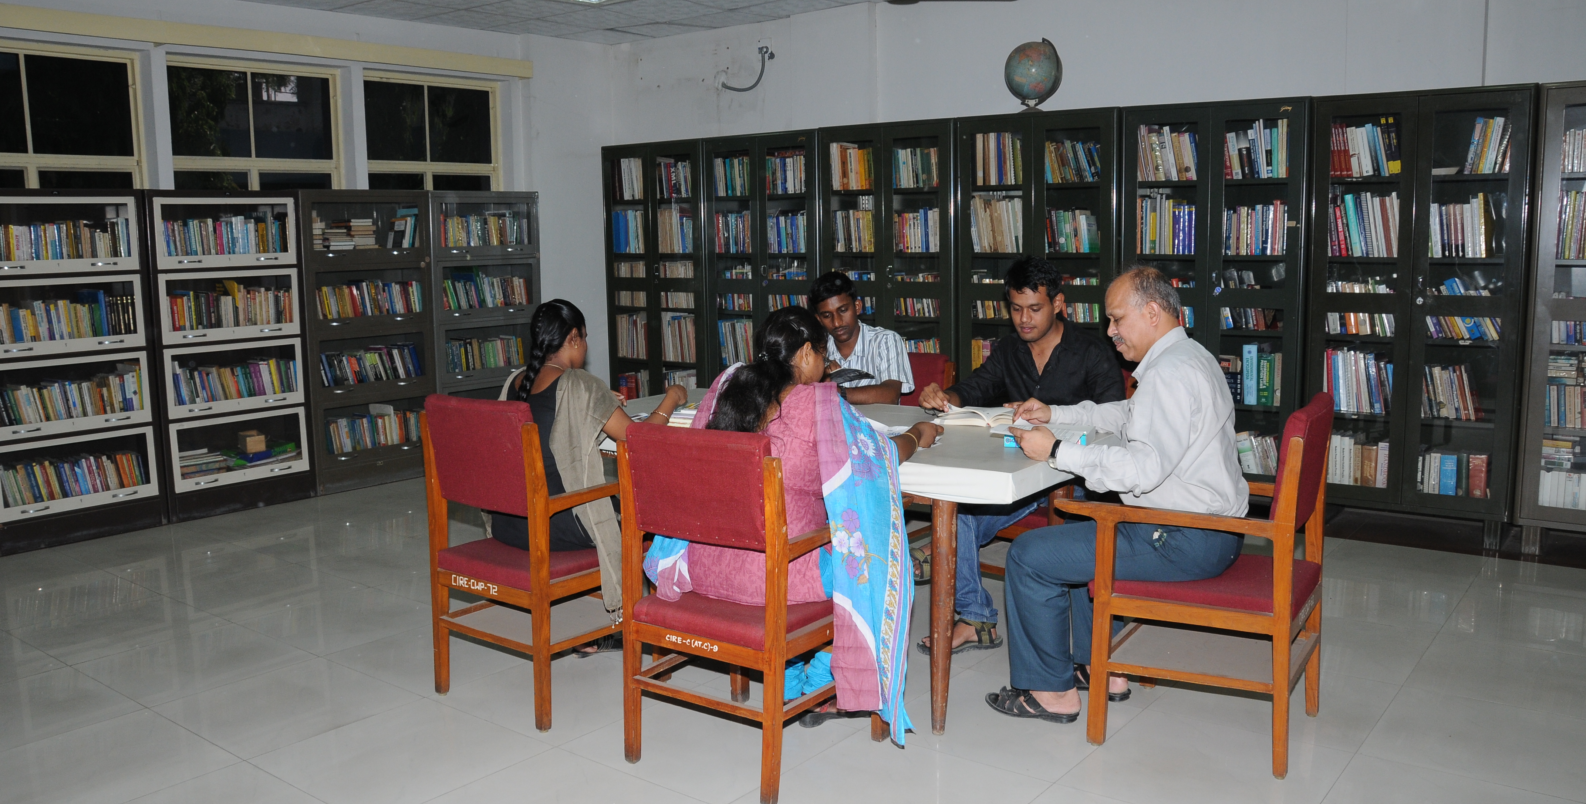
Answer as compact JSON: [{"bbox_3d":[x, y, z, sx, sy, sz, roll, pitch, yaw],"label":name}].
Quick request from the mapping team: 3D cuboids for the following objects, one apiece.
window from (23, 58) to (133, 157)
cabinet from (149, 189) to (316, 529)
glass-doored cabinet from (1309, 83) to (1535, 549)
[{"bbox_3d":[-3.643,-1.507,6.081,0.050,0.500,0.521,5,10,37],"label":"window"},{"bbox_3d":[-2.999,-0.270,6.215,0.370,1.683,0.824,5,10,37],"label":"cabinet"},{"bbox_3d":[2.811,-0.382,5.349,0.920,2.000,0.450,5,10,37],"label":"glass-doored cabinet"}]

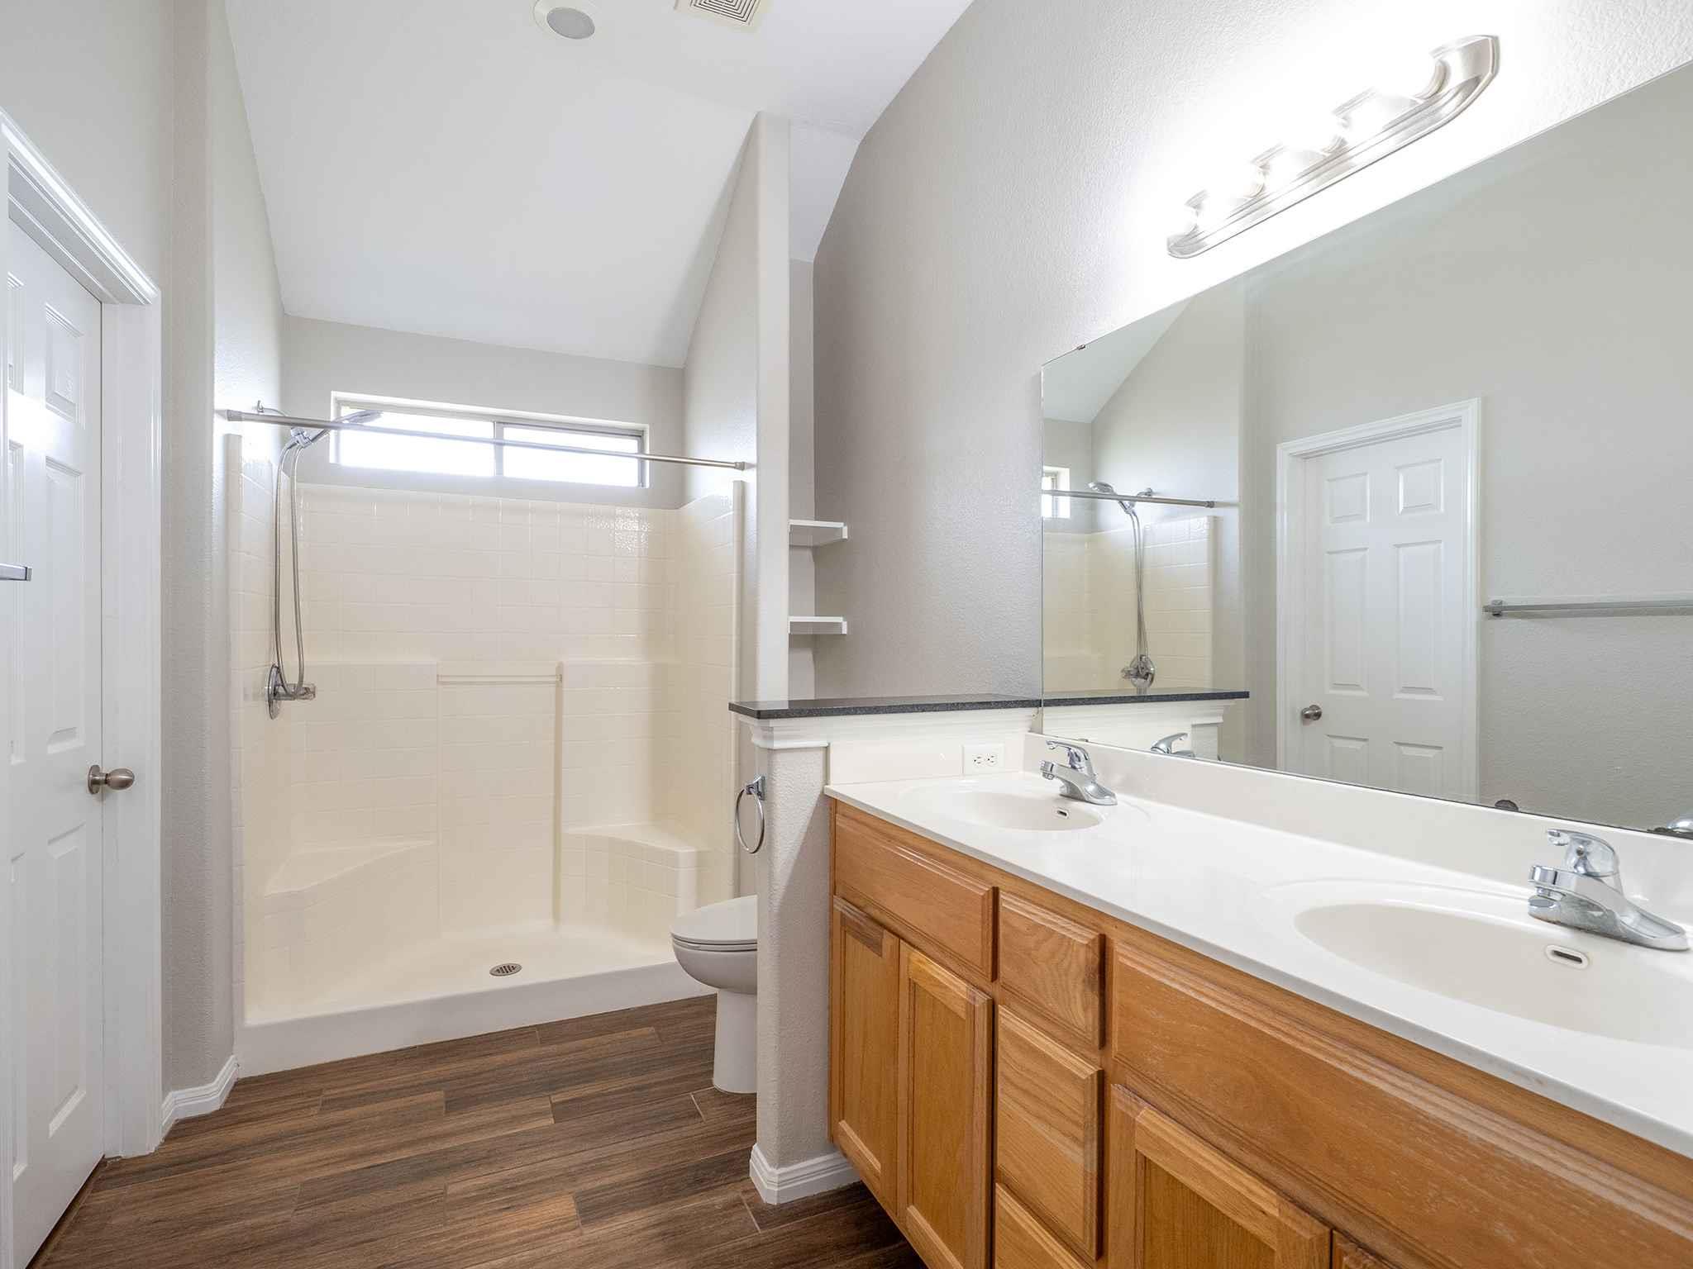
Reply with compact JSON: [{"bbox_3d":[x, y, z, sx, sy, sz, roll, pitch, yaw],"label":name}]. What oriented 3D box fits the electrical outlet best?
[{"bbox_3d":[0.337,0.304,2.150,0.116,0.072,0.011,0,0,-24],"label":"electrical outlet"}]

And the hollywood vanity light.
[{"bbox_3d":[0.713,-0.789,1.455,0.120,0.120,0.608,0,0,-24],"label":"hollywood vanity light"}]

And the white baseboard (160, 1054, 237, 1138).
[{"bbox_3d":[-1.722,1.219,2.332,0.110,0.078,0.330,0,0,-24],"label":"white baseboard"}]

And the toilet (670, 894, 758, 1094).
[{"bbox_3d":[-0.151,0.889,2.601,0.735,0.740,0.440,0,0,-24],"label":"toilet"}]

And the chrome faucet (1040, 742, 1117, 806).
[{"bbox_3d":[0.469,0.285,1.840,0.155,0.125,0.155,0,0,-24],"label":"chrome faucet"}]

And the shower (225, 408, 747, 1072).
[{"bbox_3d":[-1.223,0.326,3.193,1.525,1.870,0.850,0,0,-24],"label":"shower"}]

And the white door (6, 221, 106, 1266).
[{"bbox_3d":[-1.657,0.226,1.784,0.042,2.032,0.711,0,0,-24],"label":"white door"}]

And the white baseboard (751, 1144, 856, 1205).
[{"bbox_3d":[-0.098,1.218,2.038,0.235,0.078,0.137,0,0,-24],"label":"white baseboard"}]

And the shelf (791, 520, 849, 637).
[{"bbox_3d":[-0.168,-0.201,3.309,0.220,0.405,0.290,0,0,-24],"label":"shelf"}]

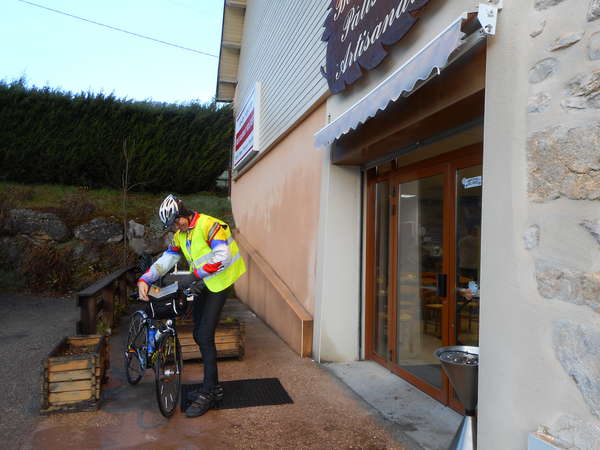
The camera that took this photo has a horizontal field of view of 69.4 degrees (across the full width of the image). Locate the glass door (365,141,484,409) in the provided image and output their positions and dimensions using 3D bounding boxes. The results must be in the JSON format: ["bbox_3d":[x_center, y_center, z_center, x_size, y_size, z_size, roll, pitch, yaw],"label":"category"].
[{"bbox_3d":[1.158,0.465,4.109,0.099,2.167,2.246,2,-3,-17],"label":"glass door"}]

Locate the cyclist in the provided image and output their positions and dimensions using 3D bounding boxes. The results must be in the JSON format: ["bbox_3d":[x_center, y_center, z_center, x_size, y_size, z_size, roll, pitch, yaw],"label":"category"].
[{"bbox_3d":[-0.878,0.644,3.522,0.808,1.734,0.552,4,-4,-40],"label":"cyclist"}]

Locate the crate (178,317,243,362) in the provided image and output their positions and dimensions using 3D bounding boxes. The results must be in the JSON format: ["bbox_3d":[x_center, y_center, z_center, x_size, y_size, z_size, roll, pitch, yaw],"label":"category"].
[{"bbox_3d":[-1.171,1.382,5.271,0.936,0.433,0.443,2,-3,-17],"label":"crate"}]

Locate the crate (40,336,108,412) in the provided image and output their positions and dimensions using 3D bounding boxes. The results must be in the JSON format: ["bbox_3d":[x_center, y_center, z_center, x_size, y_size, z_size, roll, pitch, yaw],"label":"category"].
[{"bbox_3d":[-1.917,1.280,3.782,0.433,0.453,0.670,2,-3,-17],"label":"crate"}]

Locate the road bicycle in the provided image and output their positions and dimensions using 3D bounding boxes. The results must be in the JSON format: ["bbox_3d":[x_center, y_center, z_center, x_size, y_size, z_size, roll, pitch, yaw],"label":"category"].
[{"bbox_3d":[-1.296,1.016,3.791,0.453,1.005,1.635,3,-4,-36],"label":"road bicycle"}]

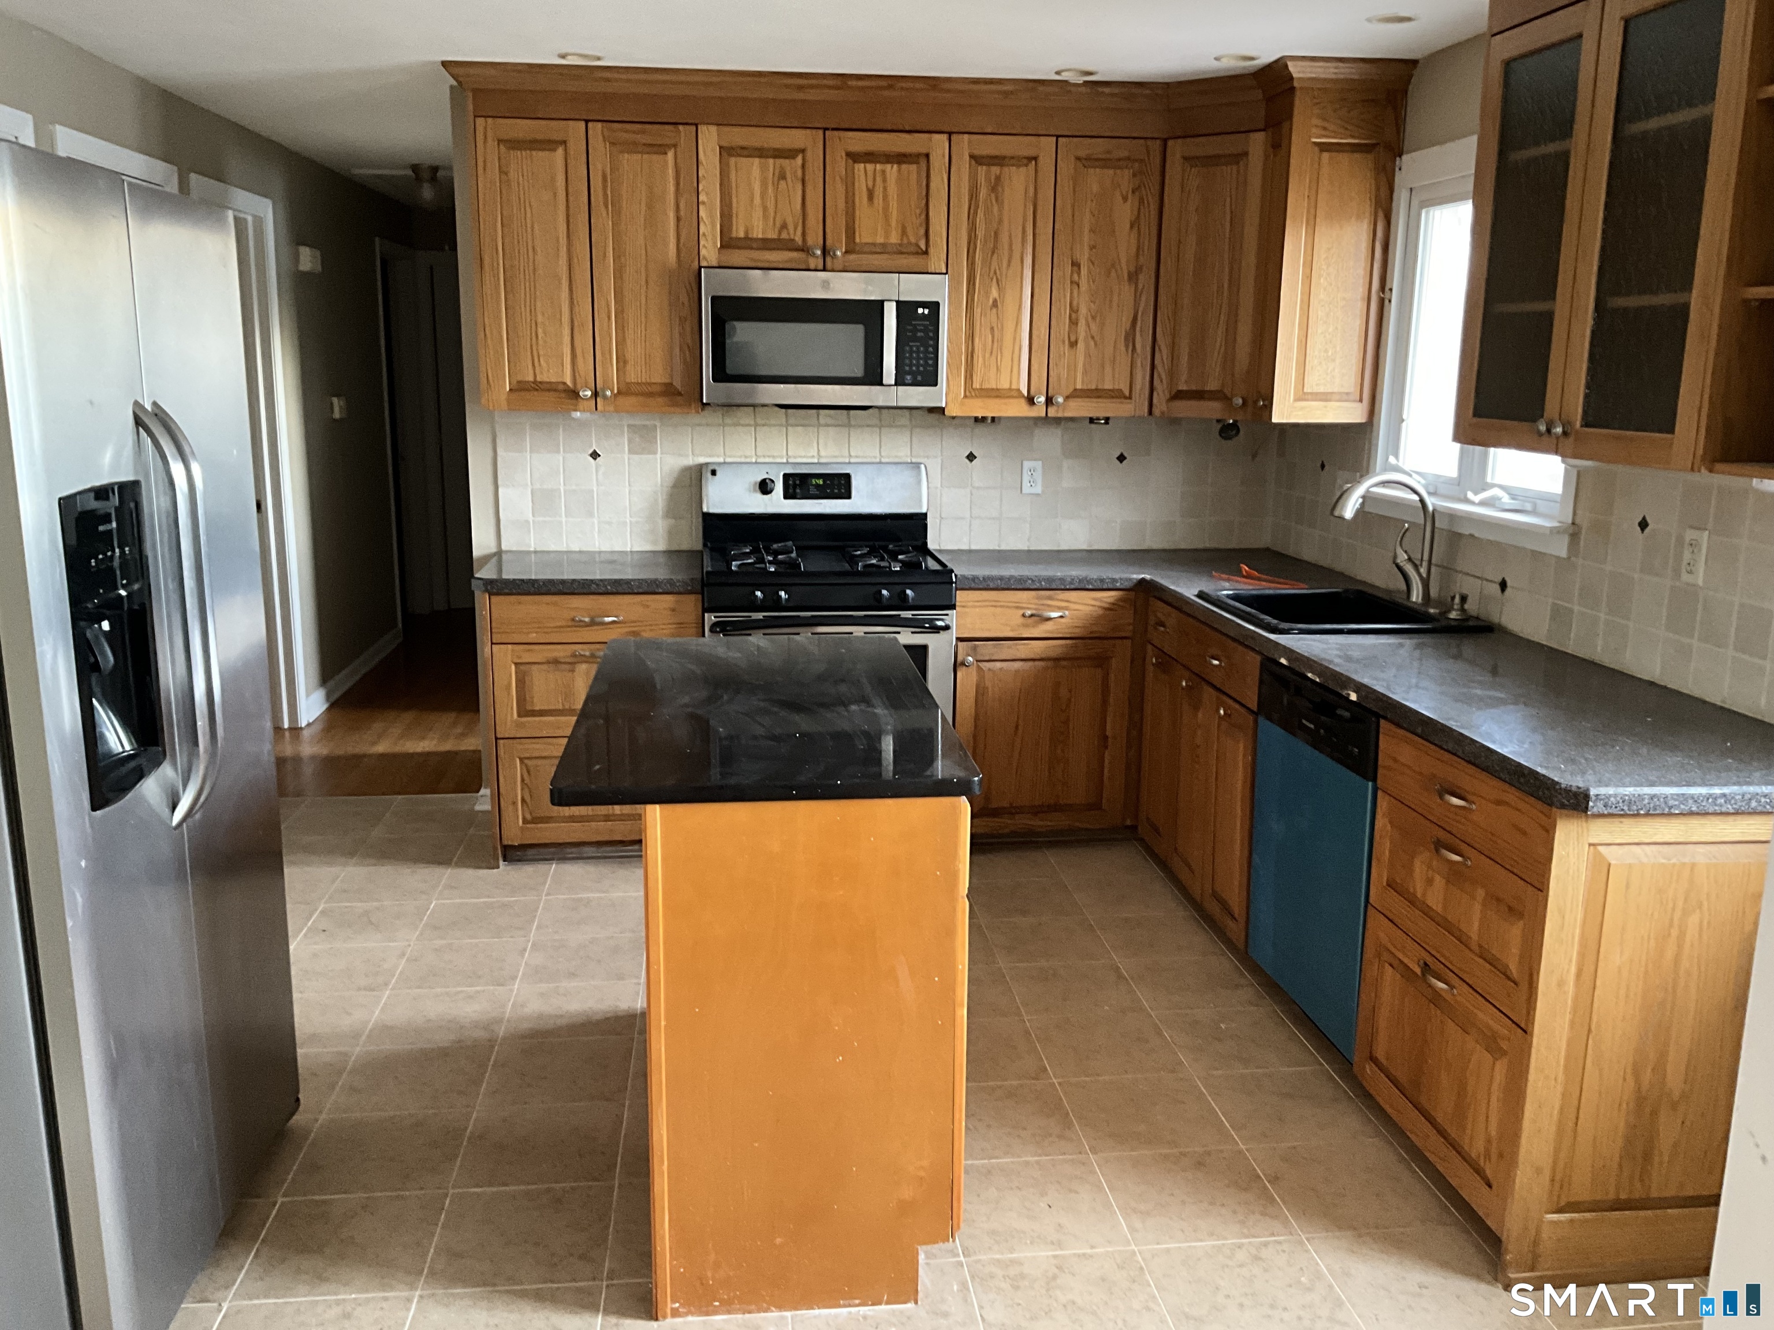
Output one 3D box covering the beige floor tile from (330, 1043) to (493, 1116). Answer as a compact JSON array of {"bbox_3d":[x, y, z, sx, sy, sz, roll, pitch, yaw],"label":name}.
[{"bbox_3d":[-1.046,0.922,3.304,0.311,0.010,0.311,-1,12,-6],"label":"beige floor tile"}]

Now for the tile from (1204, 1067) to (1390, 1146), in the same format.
[{"bbox_3d":[0.847,0.935,3.134,0.305,0.010,0.305,-1,12,-6],"label":"tile"}]

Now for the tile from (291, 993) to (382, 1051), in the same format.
[{"bbox_3d":[-1.391,0.863,3.566,0.310,0.010,0.310,-1,12,-6],"label":"tile"}]

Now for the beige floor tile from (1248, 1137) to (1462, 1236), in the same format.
[{"bbox_3d":[0.878,0.991,2.815,0.305,0.010,0.305,-1,12,-6],"label":"beige floor tile"}]

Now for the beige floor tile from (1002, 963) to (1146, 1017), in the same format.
[{"bbox_3d":[0.472,0.813,3.699,0.305,0.010,0.305,-1,12,-6],"label":"beige floor tile"}]

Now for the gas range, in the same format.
[{"bbox_3d":[-0.203,-0.028,4.864,0.760,1.190,0.670,-1,12,-6],"label":"gas range"}]

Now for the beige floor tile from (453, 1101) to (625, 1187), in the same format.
[{"bbox_3d":[-0.697,0.982,3.033,0.311,0.010,0.311,-1,12,-6],"label":"beige floor tile"}]

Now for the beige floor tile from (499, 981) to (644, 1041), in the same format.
[{"bbox_3d":[-0.752,0.835,3.563,0.305,0.010,0.305,-1,12,-6],"label":"beige floor tile"}]

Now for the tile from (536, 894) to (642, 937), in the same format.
[{"bbox_3d":[-0.821,0.708,4.162,0.305,0.010,0.305,-1,12,-6],"label":"tile"}]

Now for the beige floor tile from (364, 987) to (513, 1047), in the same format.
[{"bbox_3d":[-1.081,0.857,3.609,0.311,0.010,0.311,-1,12,-6],"label":"beige floor tile"}]

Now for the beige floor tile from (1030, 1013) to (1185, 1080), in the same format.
[{"bbox_3d":[0.516,0.893,3.465,0.310,0.010,0.310,-1,12,-6],"label":"beige floor tile"}]

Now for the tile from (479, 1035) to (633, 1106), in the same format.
[{"bbox_3d":[-0.733,0.916,3.329,0.310,0.010,0.310,-1,12,-6],"label":"tile"}]

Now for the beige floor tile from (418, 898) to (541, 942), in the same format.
[{"bbox_3d":[-1.127,0.713,4.128,0.305,0.010,0.305,-1,12,-6],"label":"beige floor tile"}]

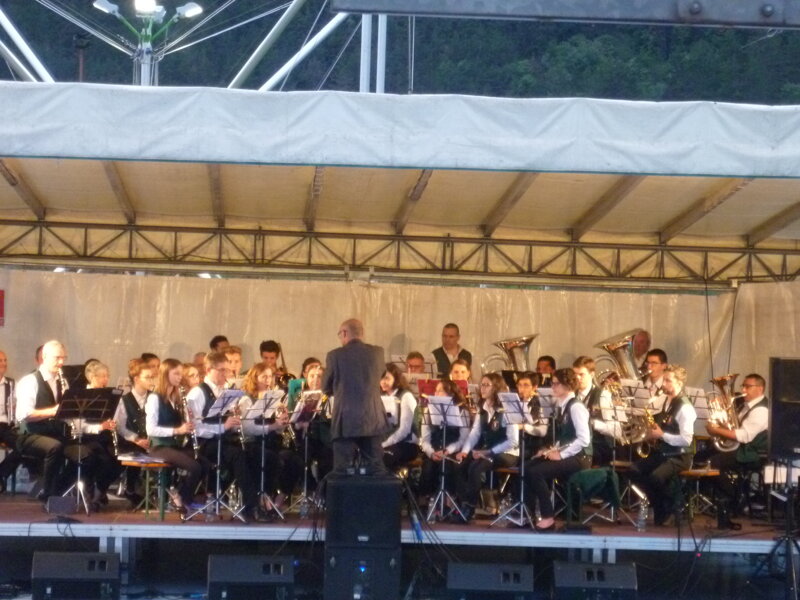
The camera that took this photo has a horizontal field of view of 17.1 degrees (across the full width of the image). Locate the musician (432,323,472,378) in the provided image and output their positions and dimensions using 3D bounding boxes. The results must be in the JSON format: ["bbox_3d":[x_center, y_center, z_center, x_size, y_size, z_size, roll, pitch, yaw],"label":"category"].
[{"bbox_3d":[0.513,1.029,25.500,0.480,1.640,0.330,1,0,9],"label":"musician"}]

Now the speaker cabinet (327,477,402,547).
[{"bbox_3d":[-0.285,1.659,20.750,0.580,0.520,0.600,1,0,0],"label":"speaker cabinet"}]

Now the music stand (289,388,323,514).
[{"bbox_3d":[-0.813,1.310,23.100,0.470,1.060,0.400,1,0,-34],"label":"music stand"}]

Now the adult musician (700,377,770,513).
[{"bbox_3d":[3.031,1.294,23.800,0.740,1.270,0.530,1,0,-21],"label":"adult musician"}]

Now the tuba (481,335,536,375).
[{"bbox_3d":[1.120,0.842,24.900,0.480,0.970,0.430,-10,-2,45],"label":"tuba"}]

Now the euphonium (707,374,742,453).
[{"bbox_3d":[2.792,0.974,22.800,0.320,0.660,0.360,-7,2,-24],"label":"euphonium"}]

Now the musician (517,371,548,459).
[{"bbox_3d":[1.179,1.258,24.000,0.480,1.250,0.680,2,0,23],"label":"musician"}]

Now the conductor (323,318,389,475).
[{"bbox_3d":[-0.370,1.002,22.100,0.560,1.710,0.500,1,0,-9],"label":"conductor"}]

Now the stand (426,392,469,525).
[{"bbox_3d":[0.380,1.341,22.700,0.470,1.060,0.400,2,0,23],"label":"stand"}]

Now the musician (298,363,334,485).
[{"bbox_3d":[-0.743,1.202,23.100,0.430,1.260,0.580,1,0,-18],"label":"musician"}]

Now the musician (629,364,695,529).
[{"bbox_3d":[2.241,1.231,22.600,0.660,1.350,0.480,1,0,-37],"label":"musician"}]

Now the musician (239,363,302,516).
[{"bbox_3d":[-1.113,1.187,22.500,0.450,1.280,0.600,1,0,-41],"label":"musician"}]

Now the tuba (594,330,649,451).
[{"bbox_3d":[2.075,0.829,24.900,0.470,1.040,0.440,-10,2,45],"label":"tuba"}]

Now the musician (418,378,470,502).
[{"bbox_3d":[0.394,1.276,23.550,0.450,1.180,0.660,2,0,20],"label":"musician"}]

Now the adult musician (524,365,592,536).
[{"bbox_3d":[1.324,1.237,22.200,0.660,1.320,0.450,1,0,-13],"label":"adult musician"}]

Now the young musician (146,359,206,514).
[{"bbox_3d":[-1.884,1.163,22.300,0.640,1.310,0.450,2,0,28],"label":"young musician"}]

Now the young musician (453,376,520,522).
[{"bbox_3d":[0.756,1.254,22.950,0.500,1.250,0.700,2,0,35],"label":"young musician"}]

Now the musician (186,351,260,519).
[{"bbox_3d":[-1.543,1.136,22.600,0.650,1.360,0.480,2,0,41],"label":"musician"}]

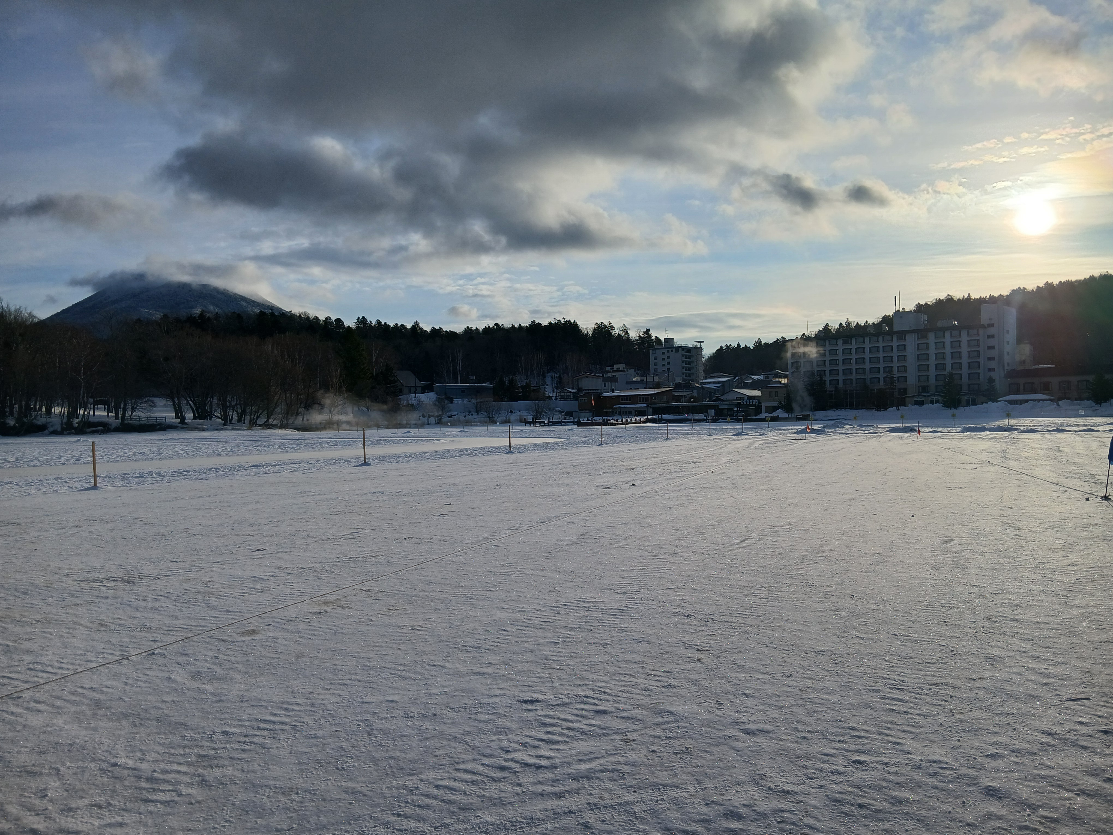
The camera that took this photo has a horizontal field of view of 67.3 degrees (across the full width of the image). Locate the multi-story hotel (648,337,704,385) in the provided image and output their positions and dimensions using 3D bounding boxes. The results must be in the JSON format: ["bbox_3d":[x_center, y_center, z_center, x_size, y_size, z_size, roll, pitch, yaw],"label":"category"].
[{"bbox_3d":[59.500,-26.800,412.900,16.000,24.000,20.200,-1,0,-41],"label":"multi-story hotel"}]

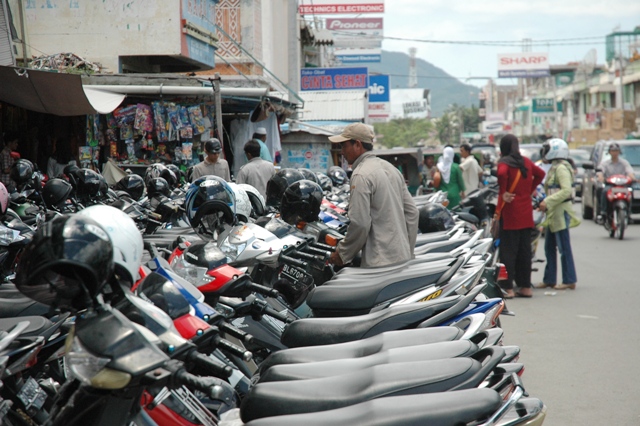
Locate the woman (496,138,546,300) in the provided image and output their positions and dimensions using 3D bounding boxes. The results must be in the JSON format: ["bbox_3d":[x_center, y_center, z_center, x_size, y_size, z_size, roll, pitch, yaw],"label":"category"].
[{"bbox_3d":[1.945,0.029,18.100,0.480,1.590,0.340,-1,2,-6],"label":"woman"}]

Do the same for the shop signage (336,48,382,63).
[{"bbox_3d":[1.249,-5.319,63.000,1.600,0.480,0.150,-1,2,4],"label":"shop signage"}]

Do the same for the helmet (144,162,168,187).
[{"bbox_3d":[-1.878,-0.432,21.500,0.260,0.270,0.310,-2,2,-30],"label":"helmet"}]

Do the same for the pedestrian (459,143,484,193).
[{"bbox_3d":[2.291,-0.250,28.300,0.310,1.620,0.480,1,3,41],"label":"pedestrian"}]

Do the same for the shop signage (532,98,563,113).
[{"bbox_3d":[17.682,-8.355,145.000,2.400,1.100,0.150,0,2,9],"label":"shop signage"}]

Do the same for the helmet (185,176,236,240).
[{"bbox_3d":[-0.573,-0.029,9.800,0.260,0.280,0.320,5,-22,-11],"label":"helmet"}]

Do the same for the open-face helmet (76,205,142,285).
[{"bbox_3d":[-0.743,0.119,6.600,0.260,0.280,0.320,-1,2,-24],"label":"open-face helmet"}]

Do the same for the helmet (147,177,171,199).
[{"bbox_3d":[-1.754,-0.272,20.300,0.250,0.250,0.300,0,2,18],"label":"helmet"}]

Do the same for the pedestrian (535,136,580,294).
[{"bbox_3d":[2.557,0.011,20.000,0.500,1.600,0.460,0,2,6],"label":"pedestrian"}]

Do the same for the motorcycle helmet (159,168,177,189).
[{"bbox_3d":[-1.568,-0.346,19.000,0.260,0.260,0.310,-1,2,-24],"label":"motorcycle helmet"}]

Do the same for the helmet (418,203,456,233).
[{"bbox_3d":[1.018,0.039,16.300,0.320,0.260,0.260,1,2,27],"label":"helmet"}]

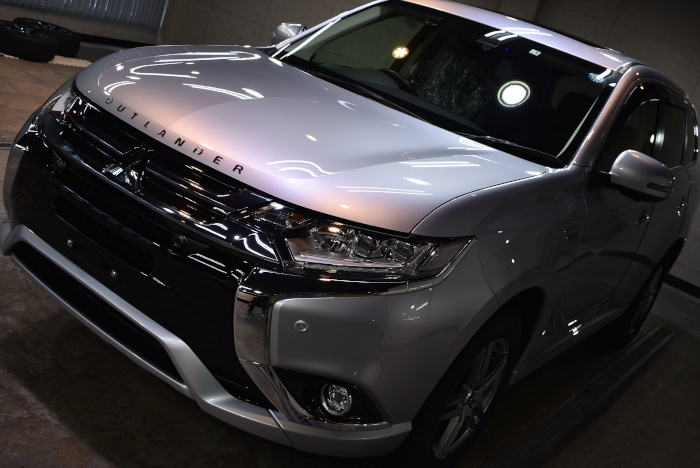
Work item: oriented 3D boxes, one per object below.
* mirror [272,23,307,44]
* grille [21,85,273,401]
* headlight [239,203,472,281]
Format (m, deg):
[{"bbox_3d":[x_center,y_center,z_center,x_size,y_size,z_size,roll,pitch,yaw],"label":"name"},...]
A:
[{"bbox_3d":[-0.364,-0.985,3.824,0.230,0.180,0.180,28,18,29],"label":"mirror"},{"bbox_3d":[-0.635,-0.041,2.245,1.280,0.520,0.250,28,18,29],"label":"grille"},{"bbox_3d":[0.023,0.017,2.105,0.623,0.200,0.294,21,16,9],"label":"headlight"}]

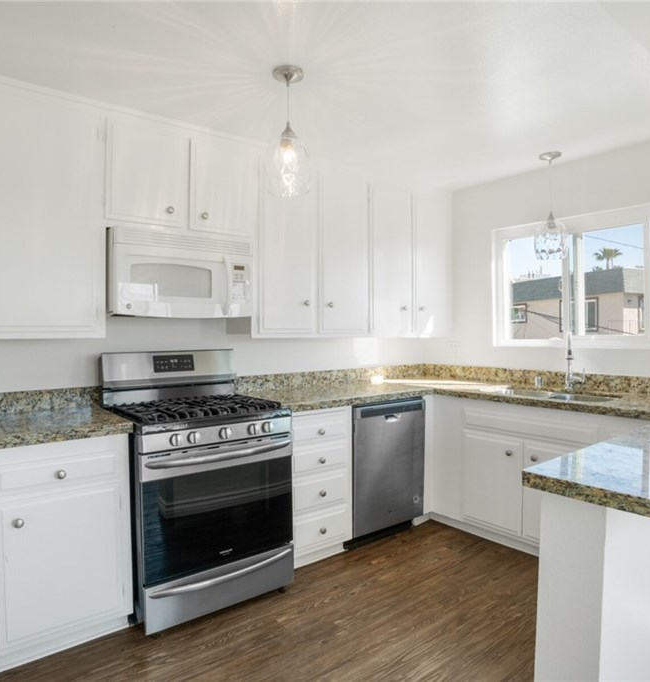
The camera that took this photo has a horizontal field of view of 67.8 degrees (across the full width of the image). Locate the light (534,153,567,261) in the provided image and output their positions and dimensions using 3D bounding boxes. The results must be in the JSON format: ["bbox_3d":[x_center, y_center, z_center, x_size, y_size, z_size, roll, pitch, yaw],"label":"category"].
[{"bbox_3d":[1.394,-0.823,2.988,0.191,0.643,0.191,-1,1,-37],"label":"light"}]

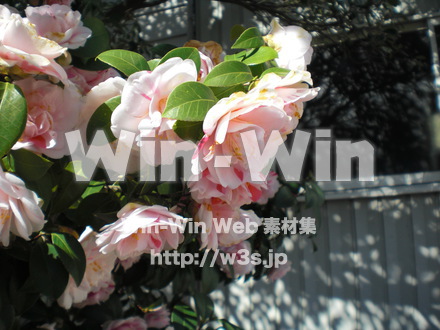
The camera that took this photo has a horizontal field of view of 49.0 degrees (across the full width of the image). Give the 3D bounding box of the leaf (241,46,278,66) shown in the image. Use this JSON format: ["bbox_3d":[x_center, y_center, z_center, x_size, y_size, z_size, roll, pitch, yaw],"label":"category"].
[{"bbox_3d":[0.052,-0.145,0.640,0.053,0.034,0.015,-4,-47,-17],"label":"leaf"}]

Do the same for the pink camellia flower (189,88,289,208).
[{"bbox_3d":[0.020,-0.018,0.530,0.105,0.115,0.080,-1,33,4],"label":"pink camellia flower"}]

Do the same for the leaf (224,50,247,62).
[{"bbox_3d":[0.022,-0.136,0.610,0.036,0.022,0.011,-13,-44,-18],"label":"leaf"}]

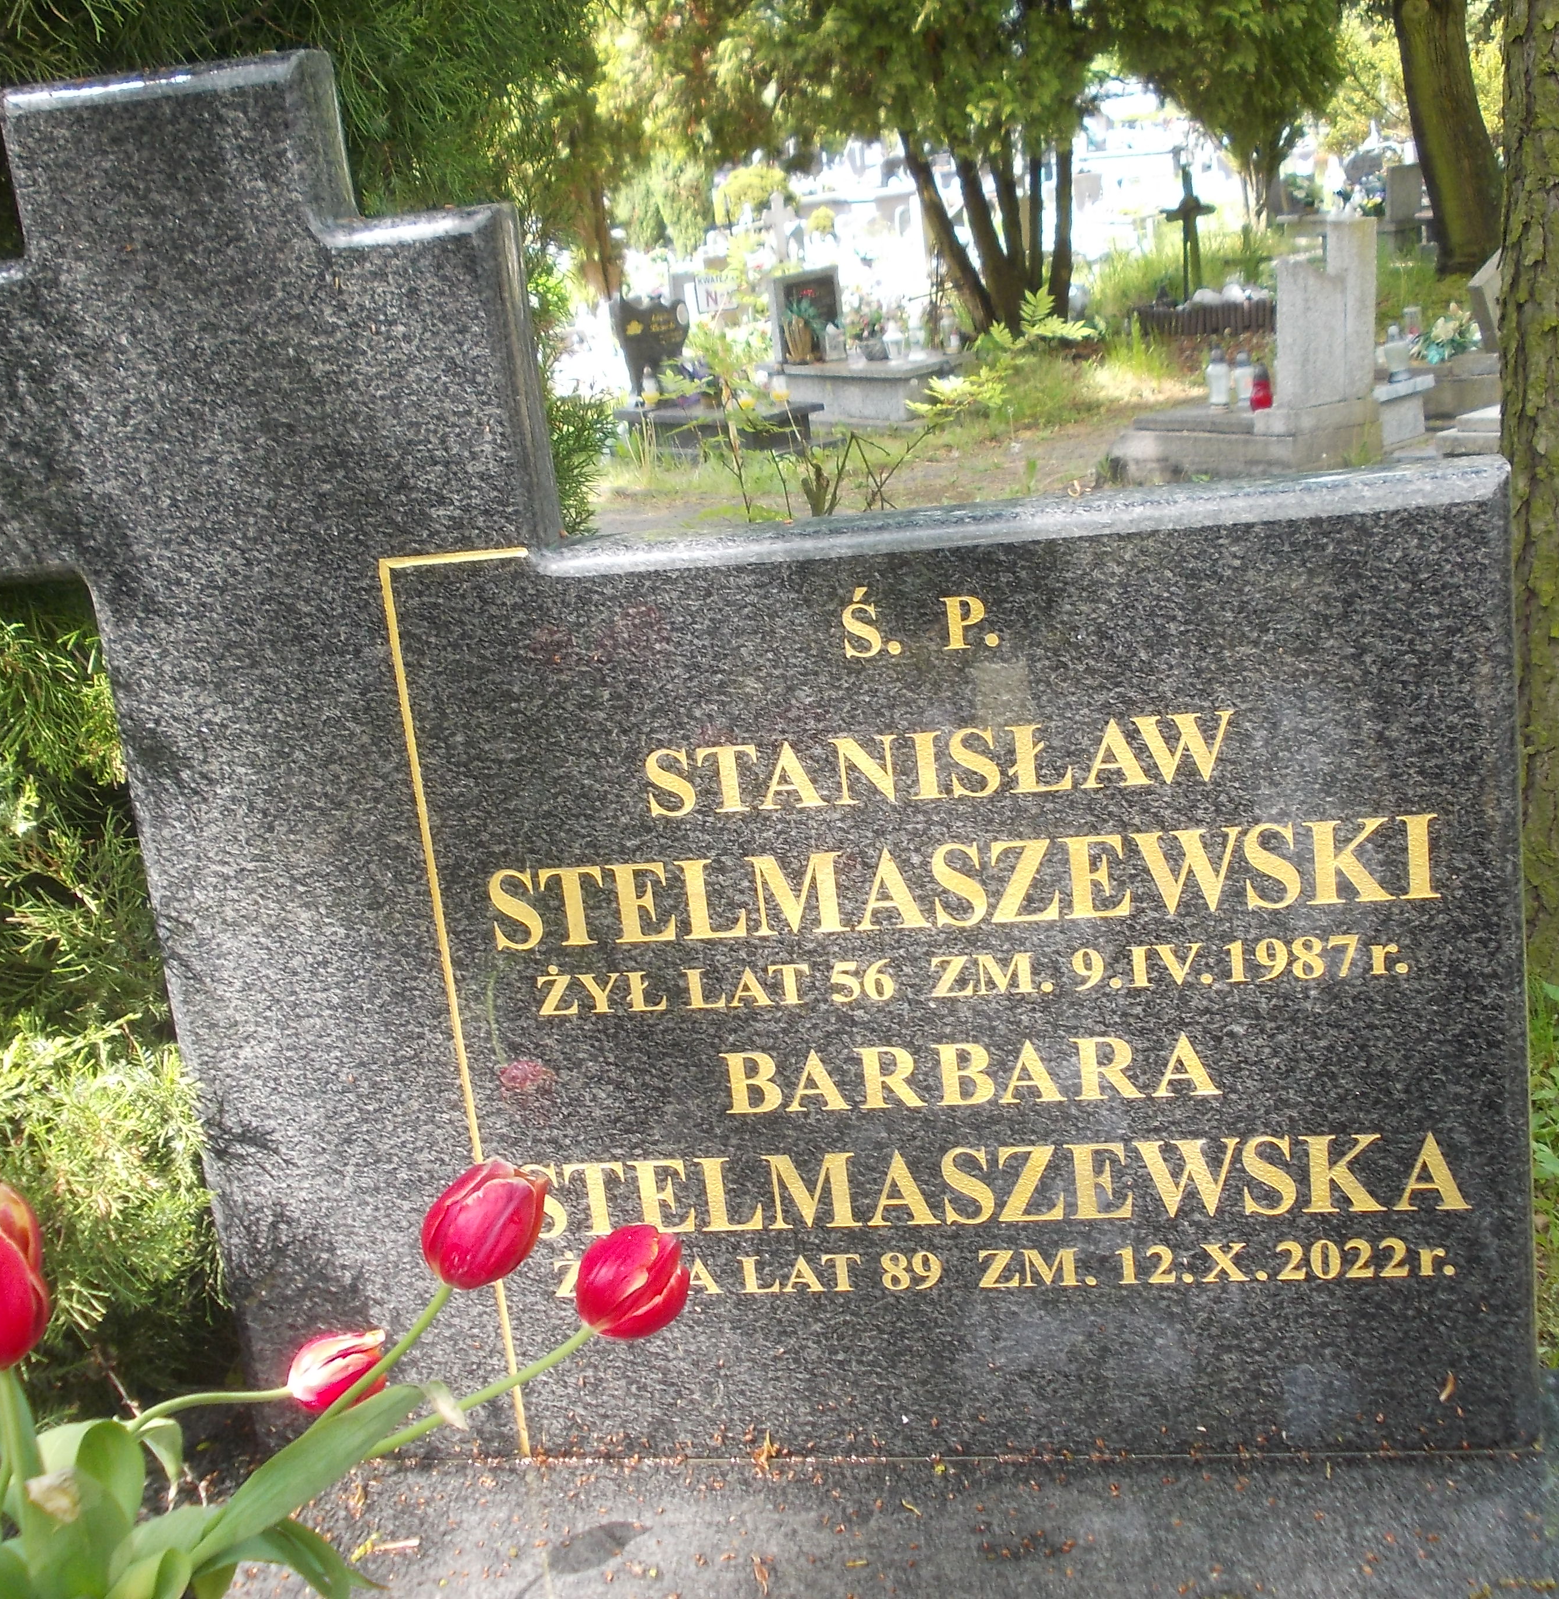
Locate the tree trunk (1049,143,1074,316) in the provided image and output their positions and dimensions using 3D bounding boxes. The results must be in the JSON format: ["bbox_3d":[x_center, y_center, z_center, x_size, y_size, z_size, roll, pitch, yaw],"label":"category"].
[{"bbox_3d":[1.942,-3.918,16.145,0.125,1.206,0.125,0,15,-2],"label":"tree trunk"}]

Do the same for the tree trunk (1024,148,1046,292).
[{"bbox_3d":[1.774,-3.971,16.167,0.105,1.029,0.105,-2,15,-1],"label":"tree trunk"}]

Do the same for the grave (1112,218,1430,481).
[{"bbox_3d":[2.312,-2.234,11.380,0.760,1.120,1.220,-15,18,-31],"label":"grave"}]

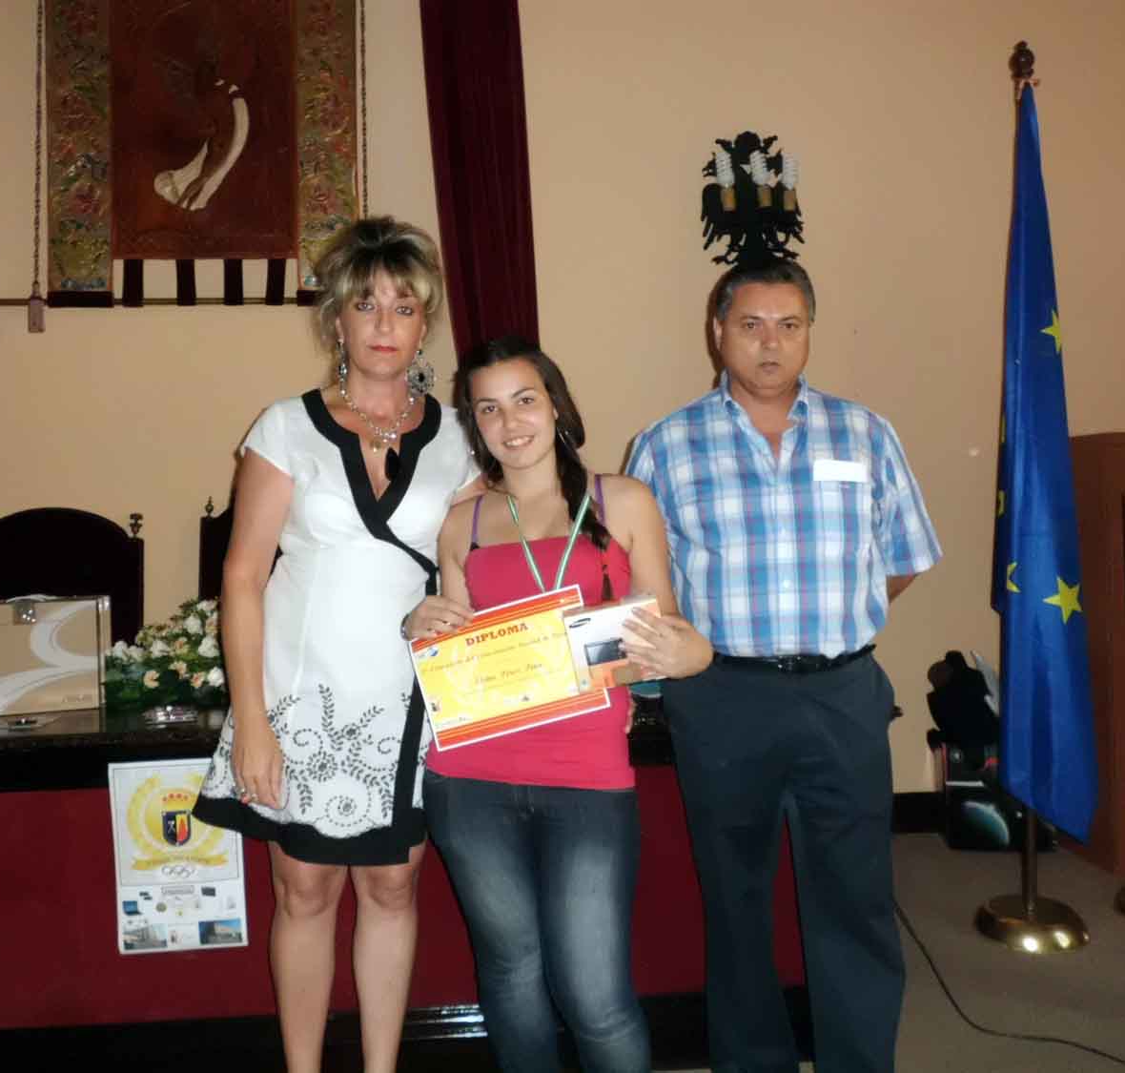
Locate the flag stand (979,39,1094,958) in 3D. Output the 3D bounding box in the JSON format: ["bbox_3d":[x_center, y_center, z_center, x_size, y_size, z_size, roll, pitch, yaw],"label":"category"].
[{"bbox_3d":[1.347,-0.141,3.115,0.340,2.572,0.340,-1,1,-4],"label":"flag stand"}]

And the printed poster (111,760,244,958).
[{"bbox_3d":[-0.831,0.691,2.330,0.290,0.420,0.008,-3,1,-4],"label":"printed poster"}]

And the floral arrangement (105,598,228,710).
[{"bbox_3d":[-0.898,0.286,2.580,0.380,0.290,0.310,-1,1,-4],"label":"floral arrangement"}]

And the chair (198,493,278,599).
[{"bbox_3d":[-0.832,0.506,3.269,0.640,1.354,0.620,-1,1,-4],"label":"chair"}]

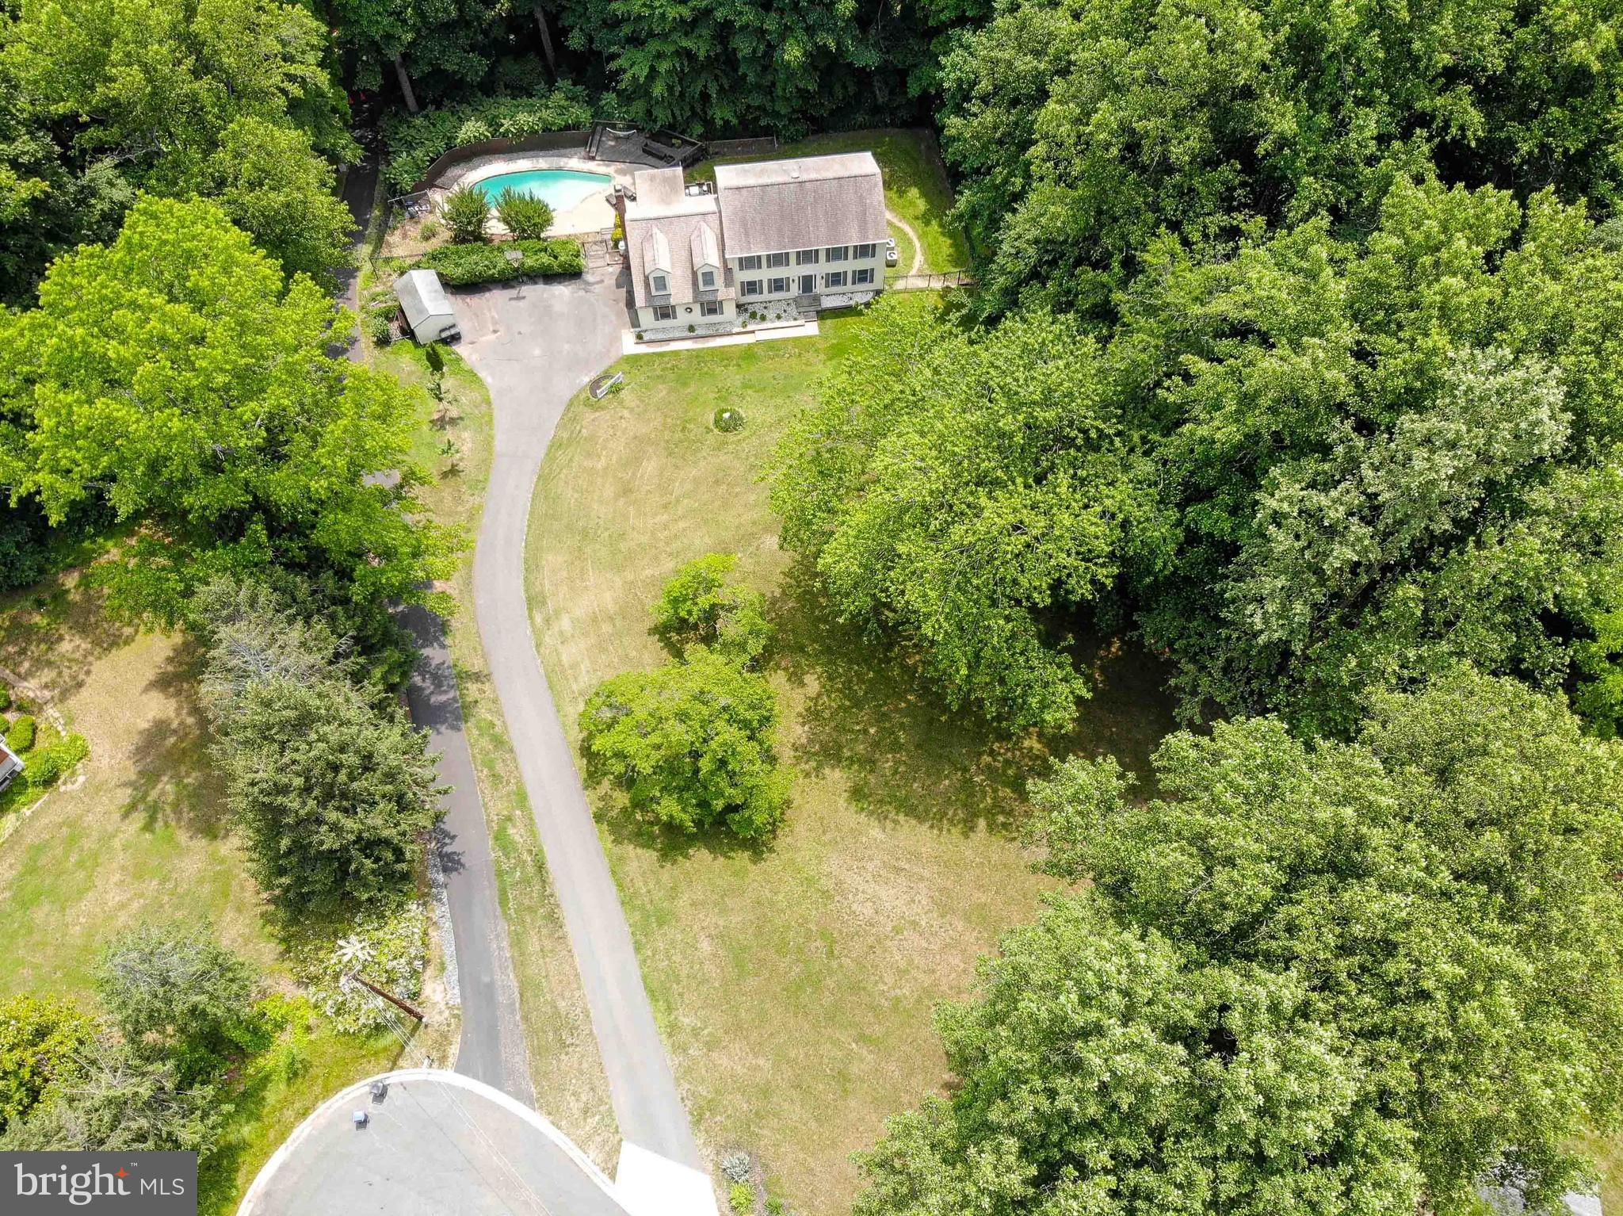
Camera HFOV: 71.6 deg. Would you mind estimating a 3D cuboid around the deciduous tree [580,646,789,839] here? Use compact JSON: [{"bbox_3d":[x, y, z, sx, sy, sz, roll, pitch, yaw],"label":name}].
[{"bbox_3d":[-7.791,8.345,69.738,12.400,7.000,12.200,-1,62,0],"label":"deciduous tree"}]

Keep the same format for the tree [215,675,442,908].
[{"bbox_3d":[-28.507,10.901,66.582,11.900,10.500,12.000,-1,62,0],"label":"tree"}]

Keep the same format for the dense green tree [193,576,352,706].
[{"bbox_3d":[-33.980,2.531,71.732,9.300,9.500,9.000,-1,62,0],"label":"dense green tree"}]

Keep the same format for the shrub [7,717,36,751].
[{"bbox_3d":[-51.893,8.178,73.555,1.600,1.250,2.000,29,66,15],"label":"shrub"}]

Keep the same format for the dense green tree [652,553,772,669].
[{"bbox_3d":[-6.385,0.329,74.454,7.800,6.300,7.800,-1,62,0],"label":"dense green tree"}]

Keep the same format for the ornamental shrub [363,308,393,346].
[{"bbox_3d":[-36.005,-23.306,93.507,2.400,2.600,2.700,-2,59,0],"label":"ornamental shrub"}]

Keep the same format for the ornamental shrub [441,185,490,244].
[{"bbox_3d":[-29.867,-33.812,97.520,4.100,4.300,4.200,-2,59,0],"label":"ornamental shrub"}]

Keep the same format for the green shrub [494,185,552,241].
[{"bbox_3d":[-24.984,-34.318,97.878,4.900,4.000,4.700,-2,59,0],"label":"green shrub"}]

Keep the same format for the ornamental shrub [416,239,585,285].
[{"bbox_3d":[-25.475,-28.421,92.581,12.920,2.100,2.300,-6,62,-3],"label":"ornamental shrub"}]

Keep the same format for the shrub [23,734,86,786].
[{"bbox_3d":[-50.268,10.106,74.741,3.900,1.600,2.300,-32,64,-16],"label":"shrub"}]

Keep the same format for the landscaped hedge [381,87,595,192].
[{"bbox_3d":[-29.685,-44.329,103.827,19.000,3.300,5.800,-14,60,-7],"label":"landscaped hedge"}]

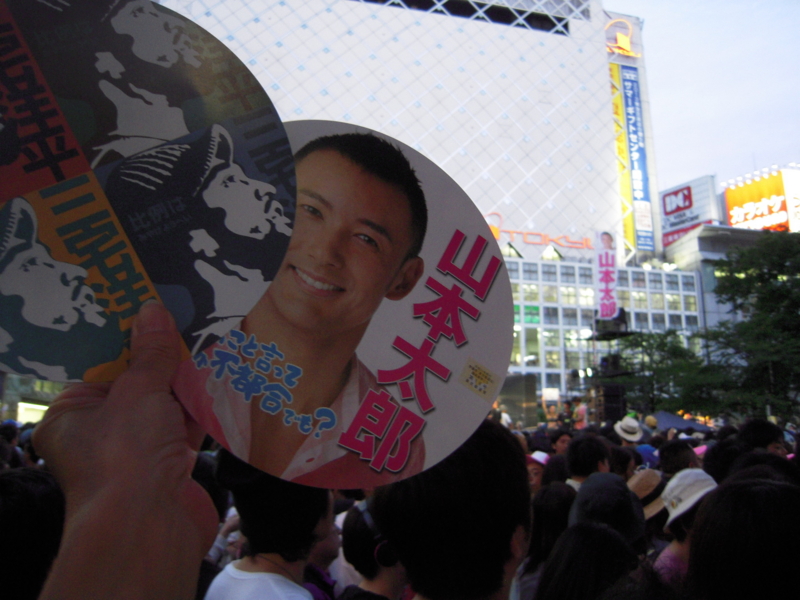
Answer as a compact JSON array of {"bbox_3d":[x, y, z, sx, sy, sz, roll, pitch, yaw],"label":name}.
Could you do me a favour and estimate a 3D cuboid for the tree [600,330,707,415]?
[{"bbox_3d":[9.363,3.268,24.045,4.000,4.900,3.900,-4,-10,21],"label":"tree"}]

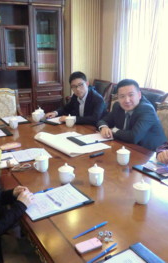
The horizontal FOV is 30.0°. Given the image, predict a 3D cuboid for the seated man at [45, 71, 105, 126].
[{"bbox_3d":[-0.025,0.048,3.163,0.760,1.230,0.580,-13,20,-40],"label":"seated man"}]

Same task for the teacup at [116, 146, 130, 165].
[{"bbox_3d":[0.244,0.146,1.934,0.086,0.113,0.101,2,16,5],"label":"teacup"}]

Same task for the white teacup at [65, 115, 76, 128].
[{"bbox_3d":[-0.126,-0.103,2.972,0.105,0.120,0.088,0,15,0],"label":"white teacup"}]

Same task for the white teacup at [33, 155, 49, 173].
[{"bbox_3d":[-0.249,0.175,1.823,0.101,0.113,0.086,-6,17,-20],"label":"white teacup"}]

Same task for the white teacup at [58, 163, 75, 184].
[{"bbox_3d":[-0.086,0.221,1.671,0.086,0.113,0.101,-15,22,-43],"label":"white teacup"}]

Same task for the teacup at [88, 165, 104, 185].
[{"bbox_3d":[0.066,0.237,1.705,0.087,0.120,0.105,0,15,0],"label":"teacup"}]

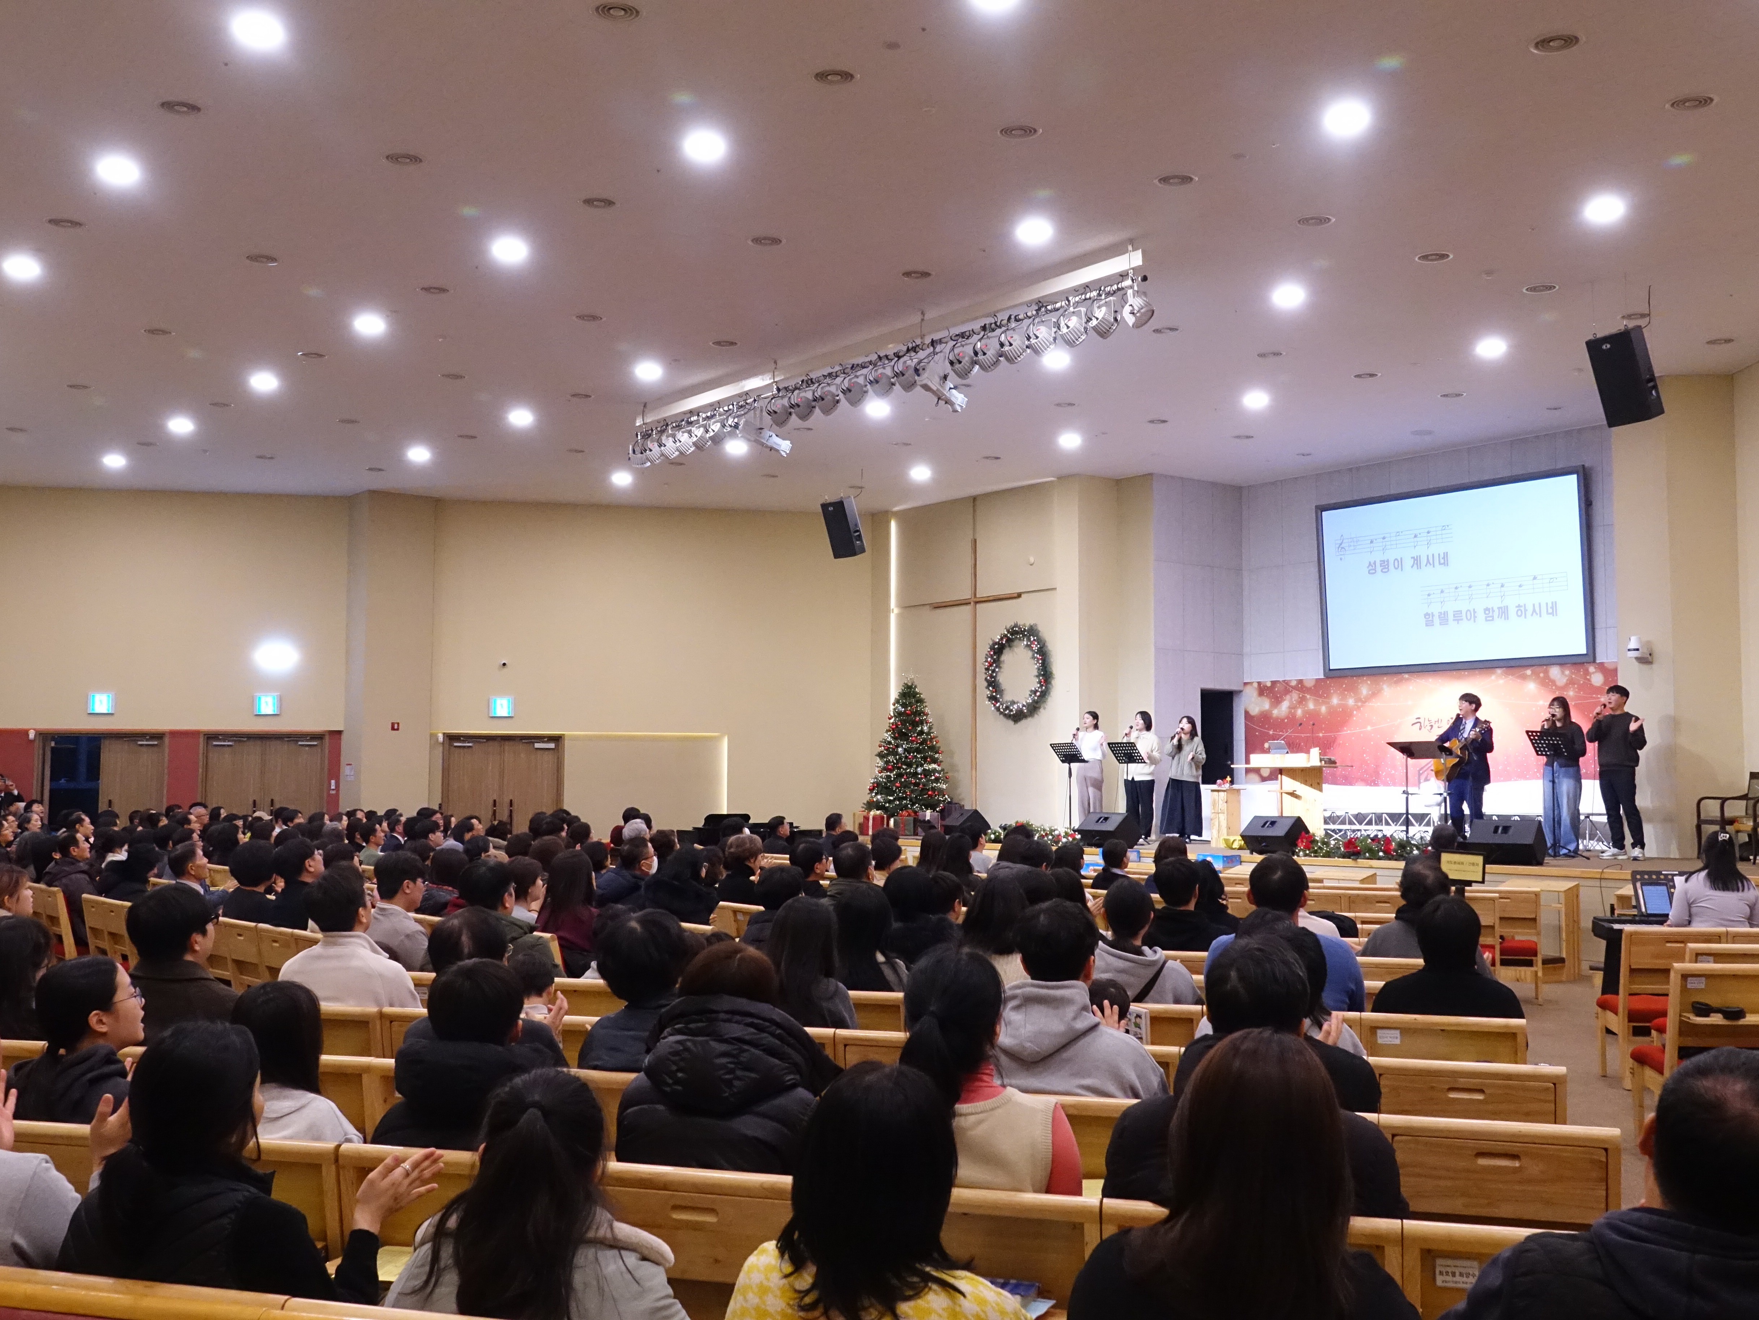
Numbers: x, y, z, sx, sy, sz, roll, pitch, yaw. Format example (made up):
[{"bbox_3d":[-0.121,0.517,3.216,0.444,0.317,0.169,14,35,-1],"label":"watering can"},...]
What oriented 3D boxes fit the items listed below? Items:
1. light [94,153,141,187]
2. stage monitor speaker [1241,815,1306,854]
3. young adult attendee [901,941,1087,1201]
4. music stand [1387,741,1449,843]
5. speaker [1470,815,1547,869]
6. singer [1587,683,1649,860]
[{"bbox_3d":[-5.120,-3.308,11.447,0.260,0.100,0.260,3,-5,-37],"label":"light"},{"bbox_3d":[4.335,1.897,18.637,0.430,0.400,0.620,3,-5,-38],"label":"stage monitor speaker"},{"bbox_3d":[0.297,1.304,3.953,0.460,1.308,0.720,-1,-4,17],"label":"young adult attendee"},{"bbox_3d":[5.944,1.484,18.541,0.460,1.217,0.600,4,-6,-44],"label":"music stand"},{"bbox_3d":[5.653,1.653,15.435,0.670,0.390,0.390,-3,-6,40],"label":"speaker"},{"bbox_3d":[7.268,1.103,16.814,0.570,1.710,0.420,-3,-6,38],"label":"singer"}]

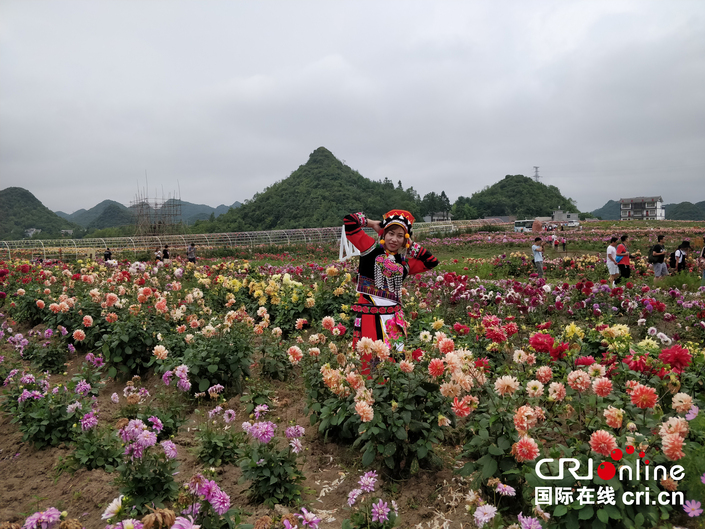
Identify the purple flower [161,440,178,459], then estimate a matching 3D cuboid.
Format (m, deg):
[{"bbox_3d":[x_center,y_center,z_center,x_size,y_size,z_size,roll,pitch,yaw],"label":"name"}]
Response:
[{"bbox_3d":[-0.989,1.004,2.650,0.075,0.100,0.087,2,3,29],"label":"purple flower"}]

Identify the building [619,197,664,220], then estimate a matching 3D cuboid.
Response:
[{"bbox_3d":[127.090,-24.320,215.000,8.500,10.800,15.800,-4,6,-43],"label":"building"}]

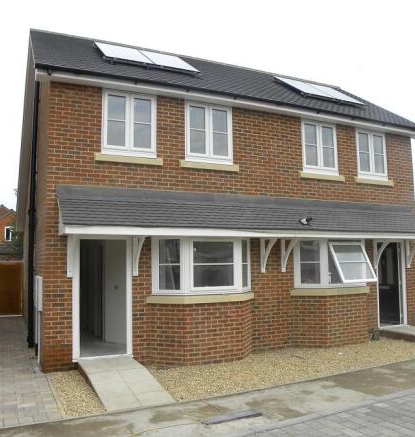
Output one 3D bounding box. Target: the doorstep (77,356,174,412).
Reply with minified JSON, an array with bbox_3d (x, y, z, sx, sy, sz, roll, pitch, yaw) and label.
[{"bbox_3d":[-1.270,2.435,6.606,0.920,0.200,1.930,2,-5,-26],"label":"doorstep"}]

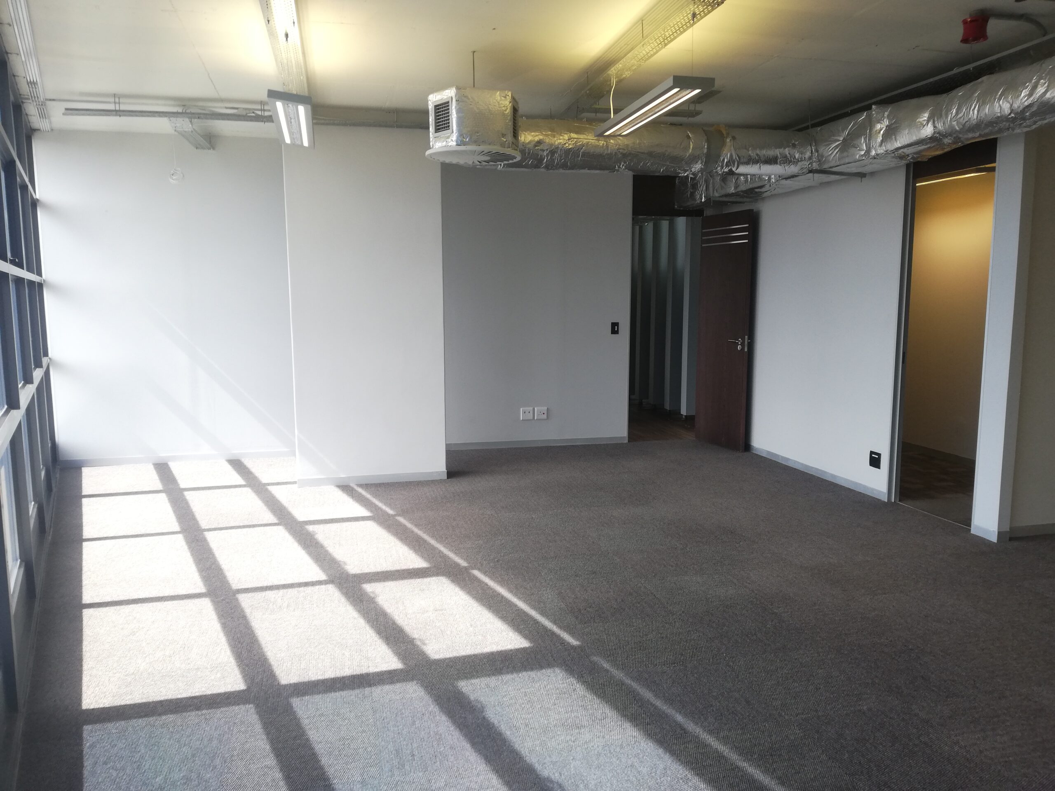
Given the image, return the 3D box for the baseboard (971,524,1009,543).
[{"bbox_3d":[3.028,0.892,5.172,0.105,0.072,0.220,-2,7,-12],"label":"baseboard"}]

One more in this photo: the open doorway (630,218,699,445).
[{"bbox_3d":[1.466,-0.697,8.553,0.790,2.400,0.110,-2,7,-12],"label":"open doorway"}]

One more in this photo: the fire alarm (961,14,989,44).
[{"bbox_3d":[2.383,-1.946,4.218,0.123,0.102,0.123,4,8,28],"label":"fire alarm"}]

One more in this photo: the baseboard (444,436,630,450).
[{"bbox_3d":[0.084,0.507,8.360,2.059,0.070,0.018,-2,7,-12],"label":"baseboard"}]

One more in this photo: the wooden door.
[{"bbox_3d":[2.018,-0.660,8.237,0.042,2.400,0.800,-3,8,-22],"label":"wooden door"}]

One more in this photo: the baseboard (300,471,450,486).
[{"bbox_3d":[-1.304,0.715,6.744,1.252,0.070,0.018,-2,7,-12],"label":"baseboard"}]

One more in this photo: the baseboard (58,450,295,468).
[{"bbox_3d":[-3.312,0.609,7.659,2.200,0.070,0.018,-2,7,-12],"label":"baseboard"}]

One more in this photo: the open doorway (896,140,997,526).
[{"bbox_3d":[2.914,-0.365,5.525,0.110,2.480,0.800,-2,7,-12],"label":"open doorway"}]

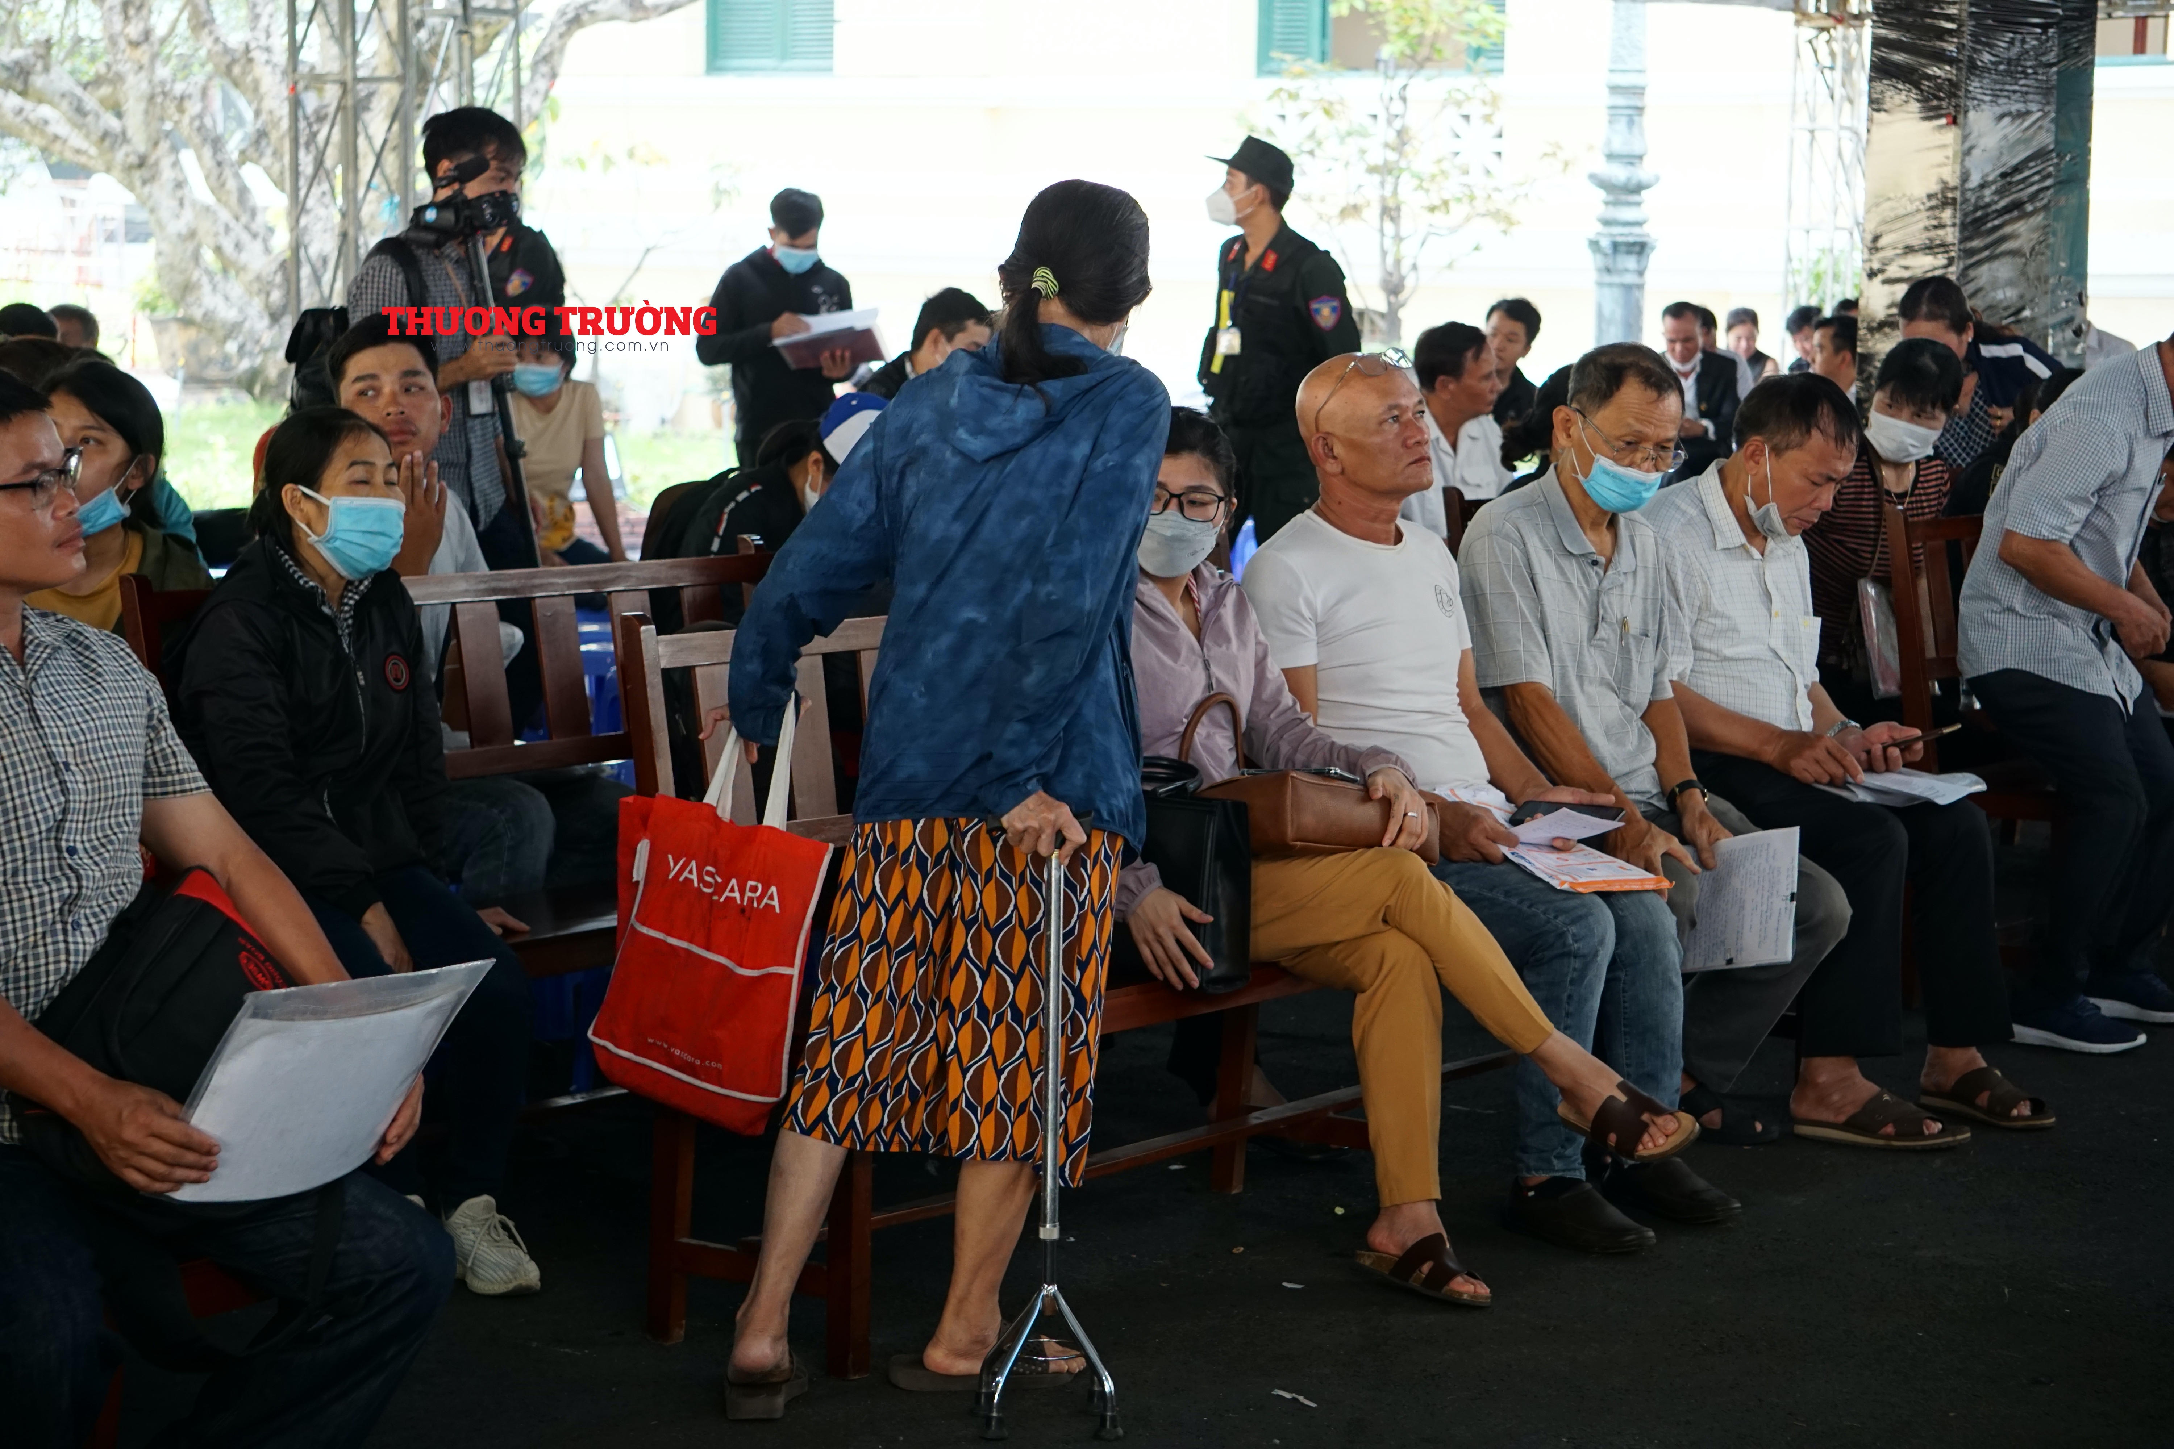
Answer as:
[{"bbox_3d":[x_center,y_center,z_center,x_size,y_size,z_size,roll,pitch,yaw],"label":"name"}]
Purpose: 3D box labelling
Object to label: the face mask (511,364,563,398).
[{"bbox_3d":[-1.478,-0.922,13.300,0.140,0.100,0.075,2,6,16],"label":"face mask"}]

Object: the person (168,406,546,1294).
[{"bbox_3d":[-0.990,0.160,6.678,0.640,1.162,0.500,4,7,35],"label":"person"}]

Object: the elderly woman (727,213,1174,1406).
[{"bbox_3d":[-0.168,0.083,5.943,0.480,1.465,0.420,4,7,35],"label":"elderly woman"}]

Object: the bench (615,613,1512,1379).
[{"bbox_3d":[0.316,0.239,7.193,0.430,0.920,2.600,4,7,35],"label":"bench"}]

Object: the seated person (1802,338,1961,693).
[{"bbox_3d":[1.803,-0.203,10.349,0.500,1.206,0.700,-5,7,-41],"label":"seated person"}]

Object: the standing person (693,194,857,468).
[{"bbox_3d":[-0.944,-0.854,15.089,0.550,1.557,0.420,-2,6,-21],"label":"standing person"}]

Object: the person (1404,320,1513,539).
[{"bbox_3d":[0.919,-0.277,10.951,0.700,1.227,0.480,4,7,35],"label":"person"}]

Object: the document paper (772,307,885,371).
[{"bbox_3d":[-0.774,-1.153,14.800,0.350,0.240,0.060,-15,46,-10],"label":"document paper"}]

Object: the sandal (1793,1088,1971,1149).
[{"bbox_3d":[1.250,0.610,7.771,0.275,0.085,0.105,3,6,24],"label":"sandal"}]

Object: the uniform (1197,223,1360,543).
[{"bbox_3d":[0.562,-0.717,13.996,0.340,1.392,0.500,-4,7,-38],"label":"uniform"}]

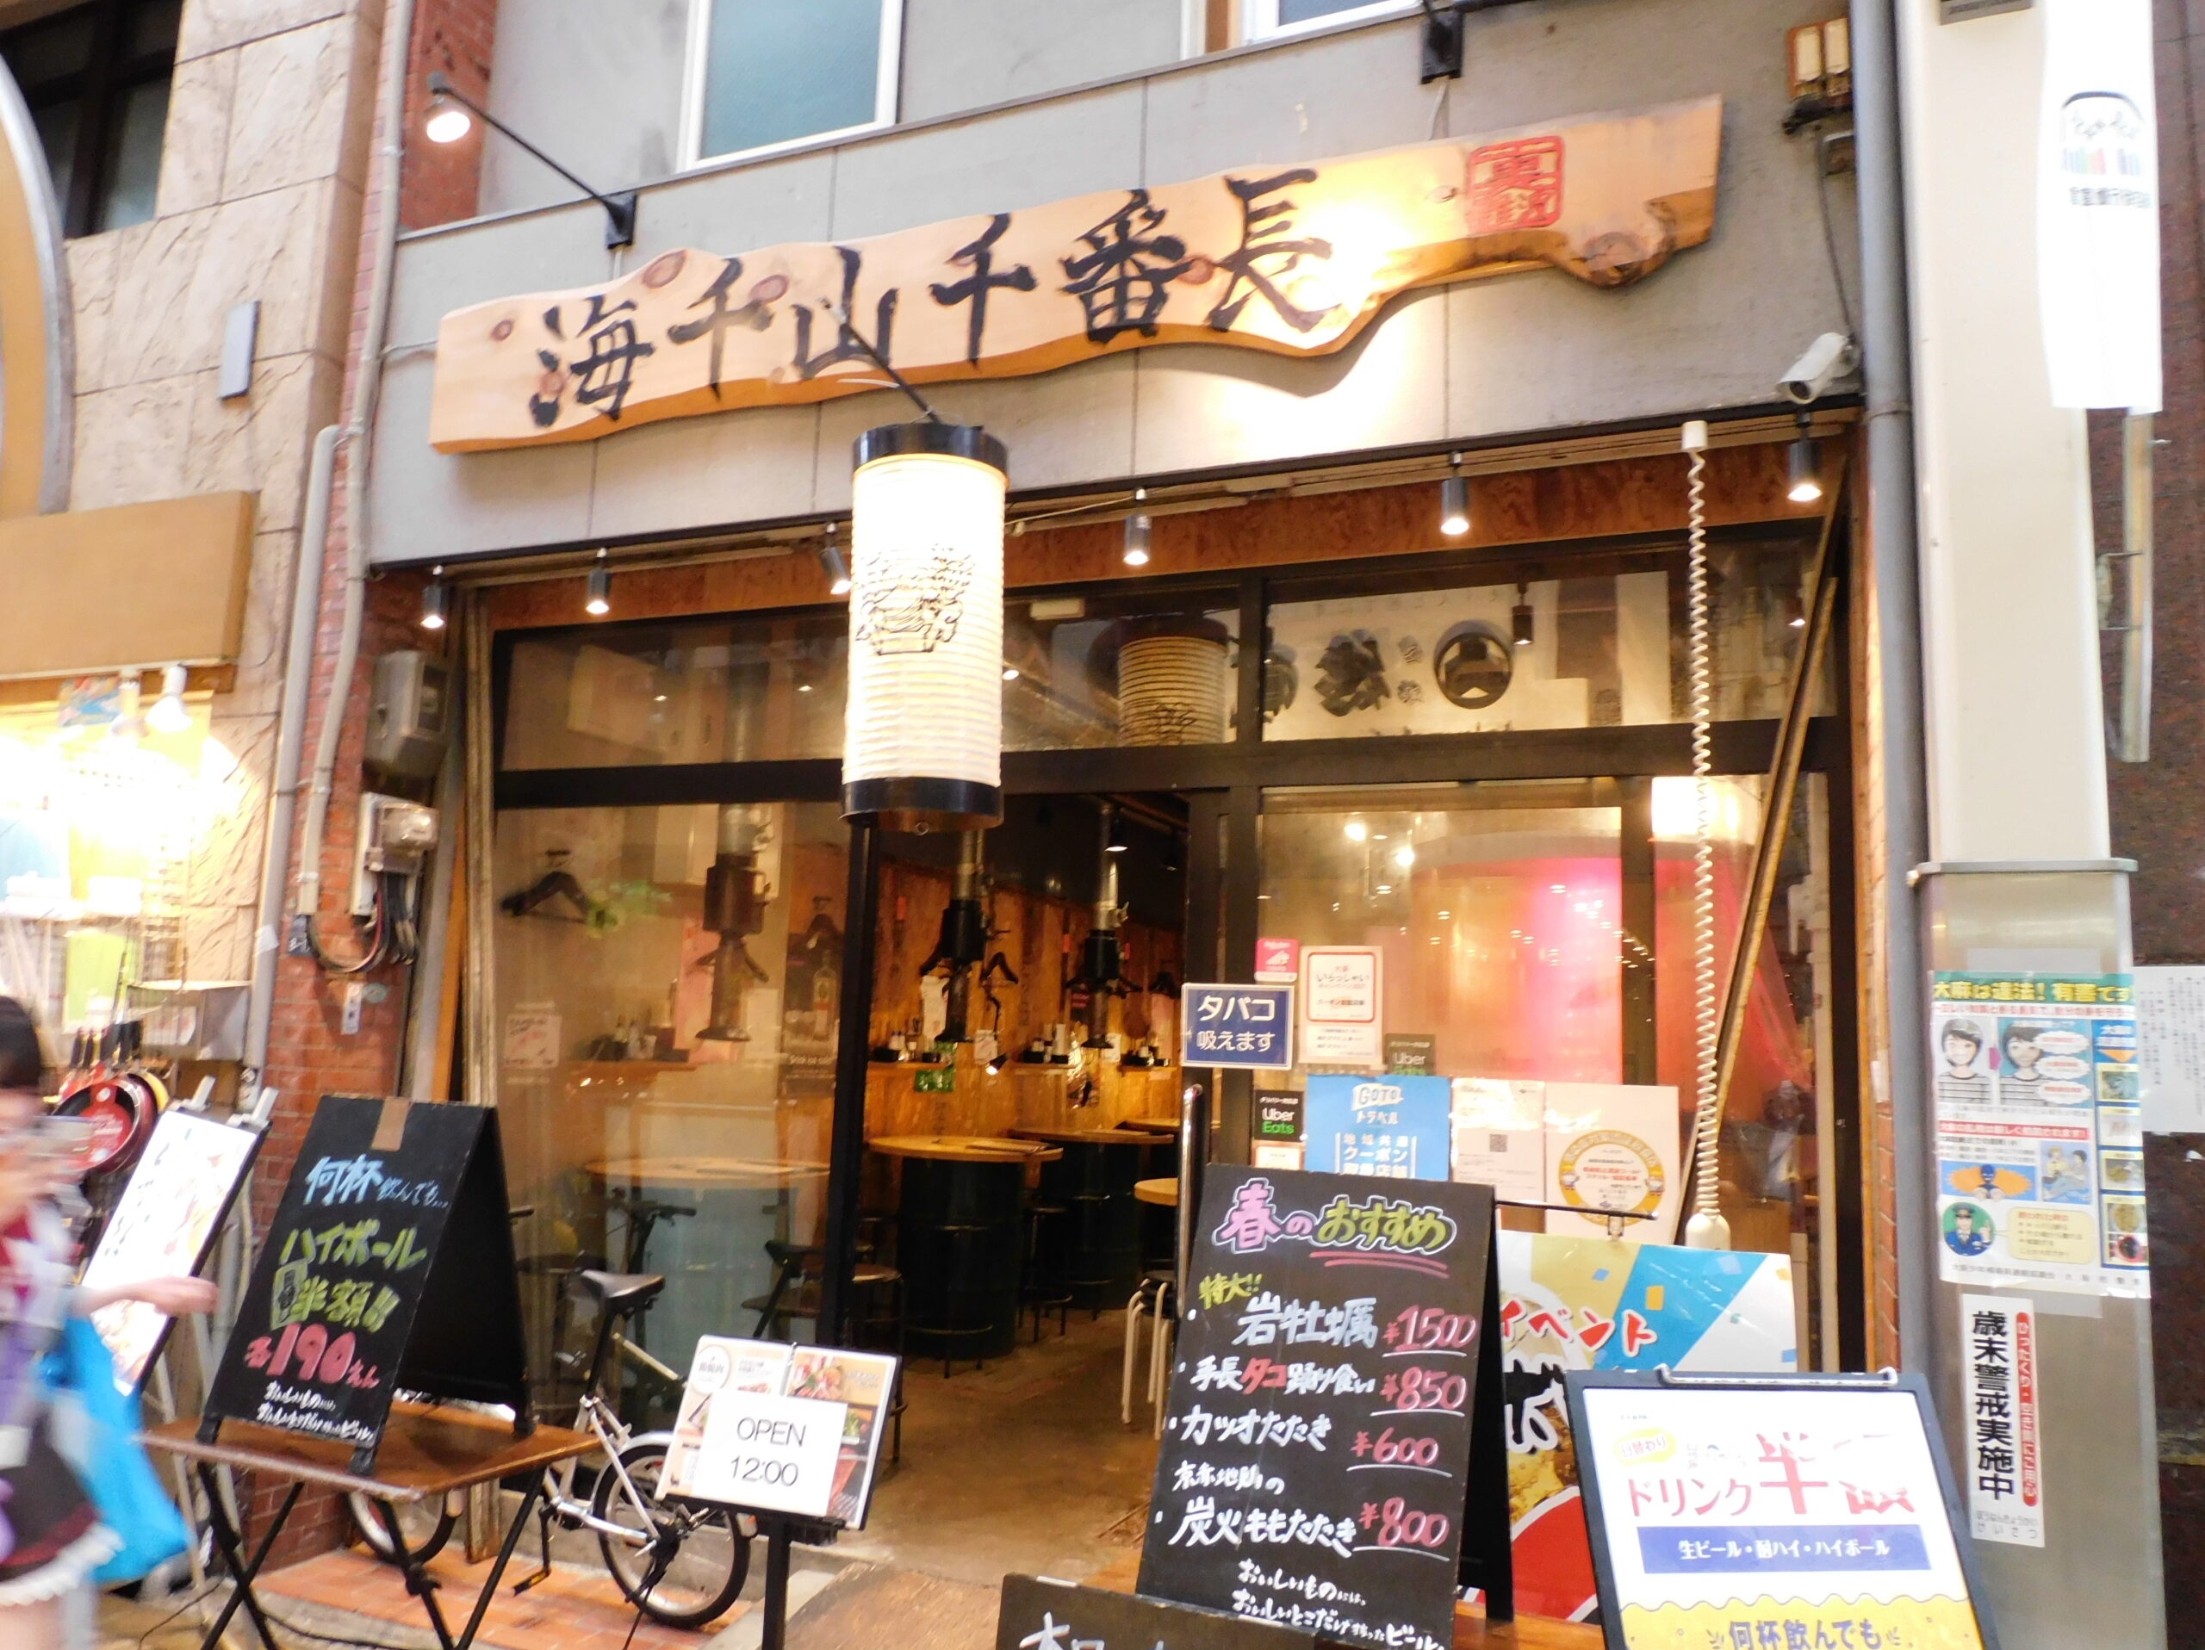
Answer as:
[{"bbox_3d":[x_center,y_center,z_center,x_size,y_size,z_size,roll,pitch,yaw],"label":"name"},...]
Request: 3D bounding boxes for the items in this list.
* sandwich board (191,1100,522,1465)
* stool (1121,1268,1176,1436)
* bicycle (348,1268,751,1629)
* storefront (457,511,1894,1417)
[{"bbox_3d":[-1.517,0.939,3.250,0.480,0.695,0.415,-1,-8,25],"label":"sandwich board"},{"bbox_3d":[0.265,1.996,5.794,0.360,0.560,0.360,-1,-8,23],"label":"stool"},{"bbox_3d":[-1.513,1.620,4.198,1.500,1.000,0.520,-1,-8,22],"label":"bicycle"},{"bbox_3d":[-0.175,0.639,4.203,4.070,2.650,0.150,-1,-8,22],"label":"storefront"}]

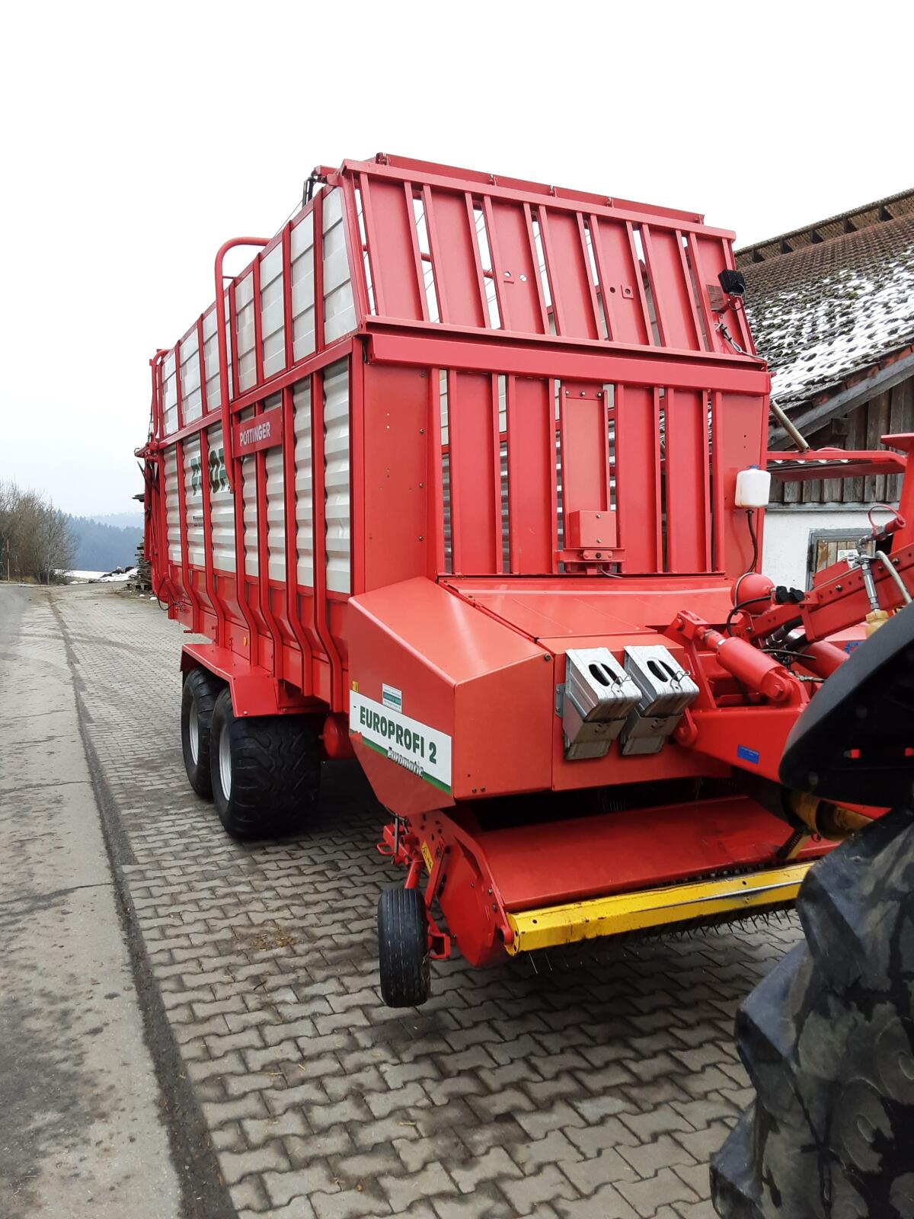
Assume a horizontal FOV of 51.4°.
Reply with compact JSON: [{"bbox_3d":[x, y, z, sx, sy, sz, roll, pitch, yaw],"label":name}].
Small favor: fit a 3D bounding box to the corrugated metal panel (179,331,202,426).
[{"bbox_3d":[-2.065,-1.788,7.373,0.050,0.670,0.830,-1,5,-25],"label":"corrugated metal panel"}]

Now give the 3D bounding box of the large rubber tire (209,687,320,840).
[{"bbox_3d":[-1.199,0.926,5.887,0.480,0.925,0.925,-1,5,-25],"label":"large rubber tire"}]

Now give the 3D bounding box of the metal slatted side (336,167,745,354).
[{"bbox_3d":[0.519,-1.514,4.328,2.100,0.740,0.120,-1,-11,-25],"label":"metal slatted side"}]

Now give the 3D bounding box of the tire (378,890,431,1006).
[{"bbox_3d":[-0.193,1.243,3.500,0.170,0.415,0.415,0,5,-6],"label":"tire"}]

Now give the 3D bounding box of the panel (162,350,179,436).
[{"bbox_3d":[-2.506,-1.877,8.300,0.050,0.660,0.780,-1,5,-25],"label":"panel"}]

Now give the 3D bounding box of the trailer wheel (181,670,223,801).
[{"bbox_3d":[-1.622,0.851,6.765,0.480,0.925,0.925,-1,5,-25],"label":"trailer wheel"}]

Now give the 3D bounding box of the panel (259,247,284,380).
[{"bbox_3d":[-0.985,-1.586,5.085,0.040,0.690,0.473,-2,5,-26],"label":"panel"}]

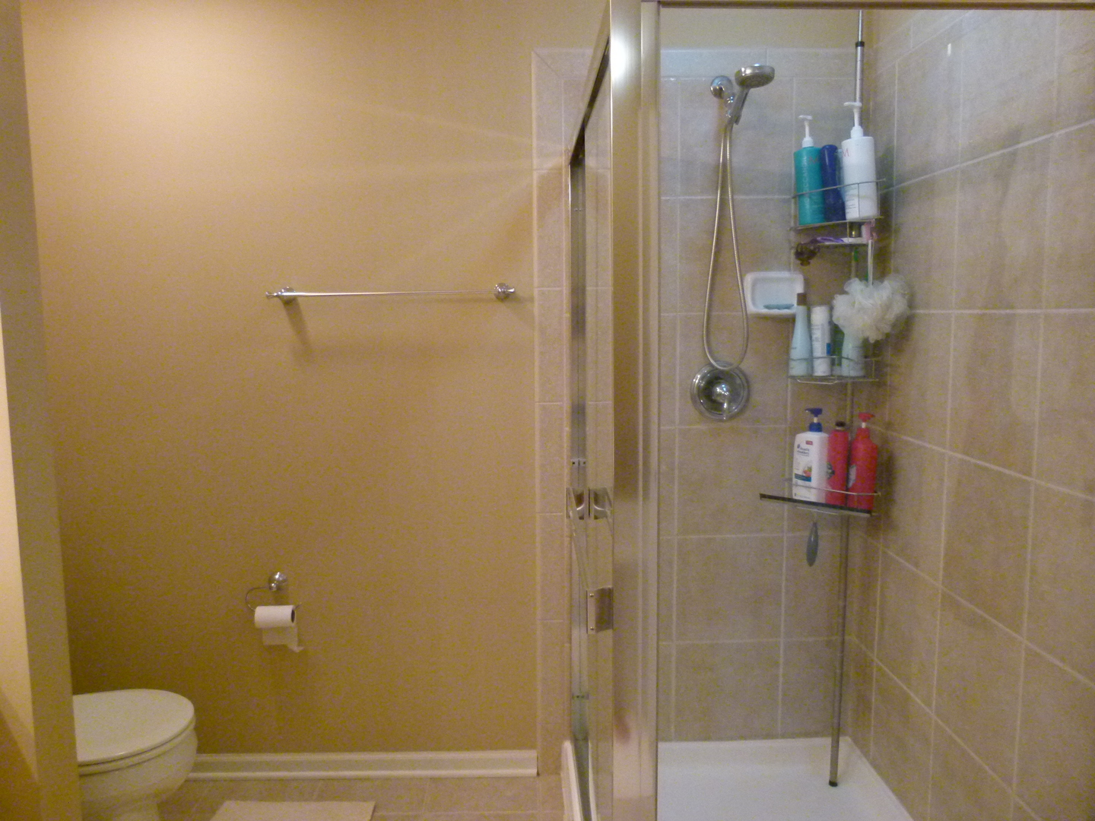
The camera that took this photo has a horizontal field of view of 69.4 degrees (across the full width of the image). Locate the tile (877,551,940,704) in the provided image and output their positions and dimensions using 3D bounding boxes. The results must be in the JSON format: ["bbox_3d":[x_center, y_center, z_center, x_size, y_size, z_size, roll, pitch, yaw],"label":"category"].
[{"bbox_3d":[0.965,0.576,2.120,0.010,0.329,0.326,-1,7,-2],"label":"tile"}]

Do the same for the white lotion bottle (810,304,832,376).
[{"bbox_3d":[0.744,-0.190,2.150,0.047,0.192,0.047,-2,8,25],"label":"white lotion bottle"}]

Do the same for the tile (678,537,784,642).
[{"bbox_3d":[0.550,0.538,2.380,0.325,0.325,0.012,-1,7,-2],"label":"tile"}]

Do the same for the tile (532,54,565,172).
[{"bbox_3d":[0.004,-0.829,2.201,0.084,0.312,0.012,-1,7,-2],"label":"tile"}]

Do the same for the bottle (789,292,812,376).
[{"bbox_3d":[0.668,-0.200,2.075,0.057,0.215,0.057,5,9,38],"label":"bottle"}]

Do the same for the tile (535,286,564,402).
[{"bbox_3d":[0.009,-0.187,2.312,0.080,0.329,0.010,-1,7,-2],"label":"tile"}]

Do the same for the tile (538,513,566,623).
[{"bbox_3d":[0.010,0.466,2.346,0.079,0.323,0.010,-1,7,-1],"label":"tile"}]

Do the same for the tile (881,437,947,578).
[{"bbox_3d":[0.939,0.241,2.035,0.010,0.323,0.318,-1,7,-1],"label":"tile"}]

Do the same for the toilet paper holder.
[{"bbox_3d":[-0.803,0.534,2.330,0.152,0.100,0.085,-1,7,-2],"label":"toilet paper holder"}]

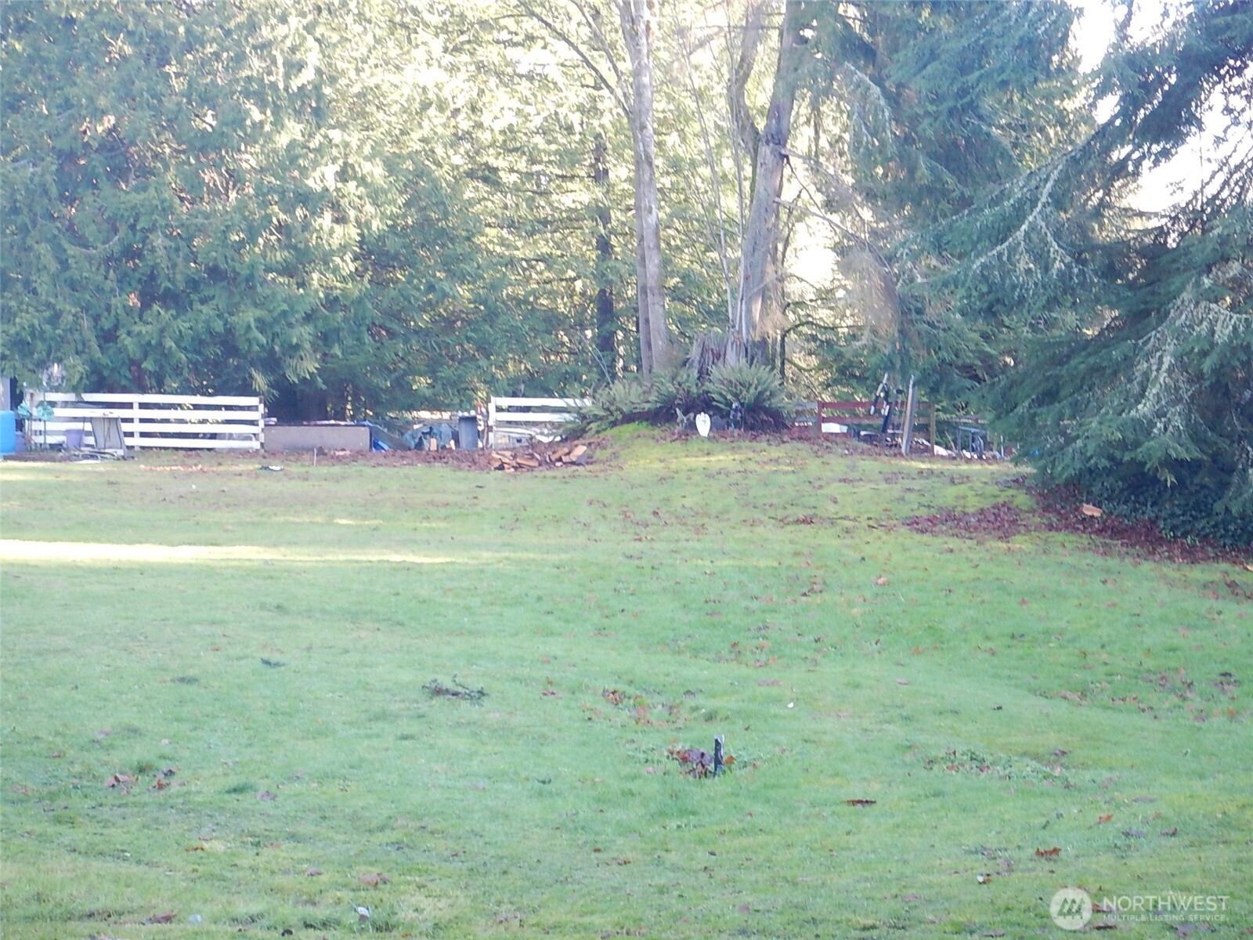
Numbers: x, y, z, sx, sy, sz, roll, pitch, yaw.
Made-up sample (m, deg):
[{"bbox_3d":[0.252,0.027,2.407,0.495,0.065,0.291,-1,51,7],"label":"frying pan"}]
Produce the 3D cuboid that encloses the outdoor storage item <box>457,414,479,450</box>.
[{"bbox_3d":[-2.942,-0.708,45.000,0.380,0.660,0.420,0,2,0],"label":"outdoor storage item"}]

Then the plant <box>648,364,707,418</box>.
[{"bbox_3d":[0.888,-1.366,42.300,1.080,0.930,1.050,0,2,0],"label":"plant"}]

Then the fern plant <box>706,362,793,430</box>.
[{"bbox_3d":[2.128,-1.280,42.000,1.520,1.170,1.400,0,2,0],"label":"fern plant"}]

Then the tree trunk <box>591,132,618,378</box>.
[{"bbox_3d":[-0.460,-4.471,53.000,0.500,5.750,0.500,0,2,0],"label":"tree trunk"}]

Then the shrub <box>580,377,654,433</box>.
[{"bbox_3d":[-0.170,-1.127,42.000,1.300,0.970,1.200,0,2,0],"label":"shrub"}]

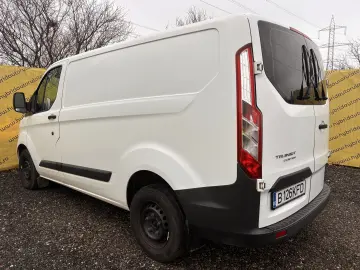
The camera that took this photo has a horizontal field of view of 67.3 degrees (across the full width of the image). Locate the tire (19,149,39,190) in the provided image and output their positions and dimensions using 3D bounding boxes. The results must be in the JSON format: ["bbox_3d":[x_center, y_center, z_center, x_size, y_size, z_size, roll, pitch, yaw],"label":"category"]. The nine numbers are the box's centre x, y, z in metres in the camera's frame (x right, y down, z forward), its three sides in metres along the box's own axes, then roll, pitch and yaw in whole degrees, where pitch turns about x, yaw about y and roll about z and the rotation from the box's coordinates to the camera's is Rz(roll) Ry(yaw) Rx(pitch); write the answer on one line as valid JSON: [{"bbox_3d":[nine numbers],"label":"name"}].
[{"bbox_3d":[-2.553,0.579,4.643,0.660,0.665,0.220,4,7,43],"label":"tire"}]

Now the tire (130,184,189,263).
[{"bbox_3d":[-0.169,0.758,2.412,0.660,0.665,0.220,4,7,43],"label":"tire"}]

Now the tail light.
[{"bbox_3d":[0.445,-0.151,1.749,0.180,0.880,0.190,4,7,43],"label":"tail light"}]

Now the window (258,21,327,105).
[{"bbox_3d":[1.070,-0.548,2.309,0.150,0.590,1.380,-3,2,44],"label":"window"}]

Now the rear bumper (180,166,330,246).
[{"bbox_3d":[0.892,0.405,2.562,0.760,0.610,1.950,4,7,43],"label":"rear bumper"}]

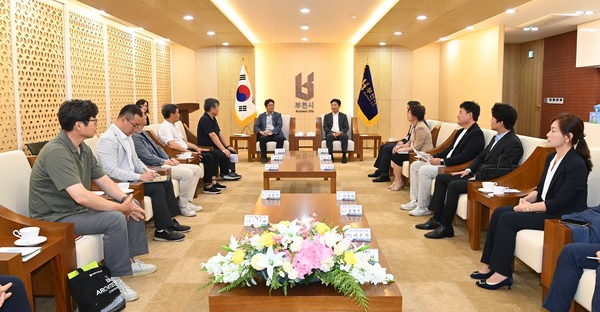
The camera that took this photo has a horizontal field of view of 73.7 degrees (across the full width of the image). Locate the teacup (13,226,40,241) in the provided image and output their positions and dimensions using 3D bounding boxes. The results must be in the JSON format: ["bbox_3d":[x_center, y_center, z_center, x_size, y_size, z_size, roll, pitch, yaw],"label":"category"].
[{"bbox_3d":[-1.450,0.414,2.122,0.120,0.060,0.095,1,9,9],"label":"teacup"}]

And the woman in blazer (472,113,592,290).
[{"bbox_3d":[1.661,0.314,2.833,0.820,1.220,0.480,0,8,0],"label":"woman in blazer"}]

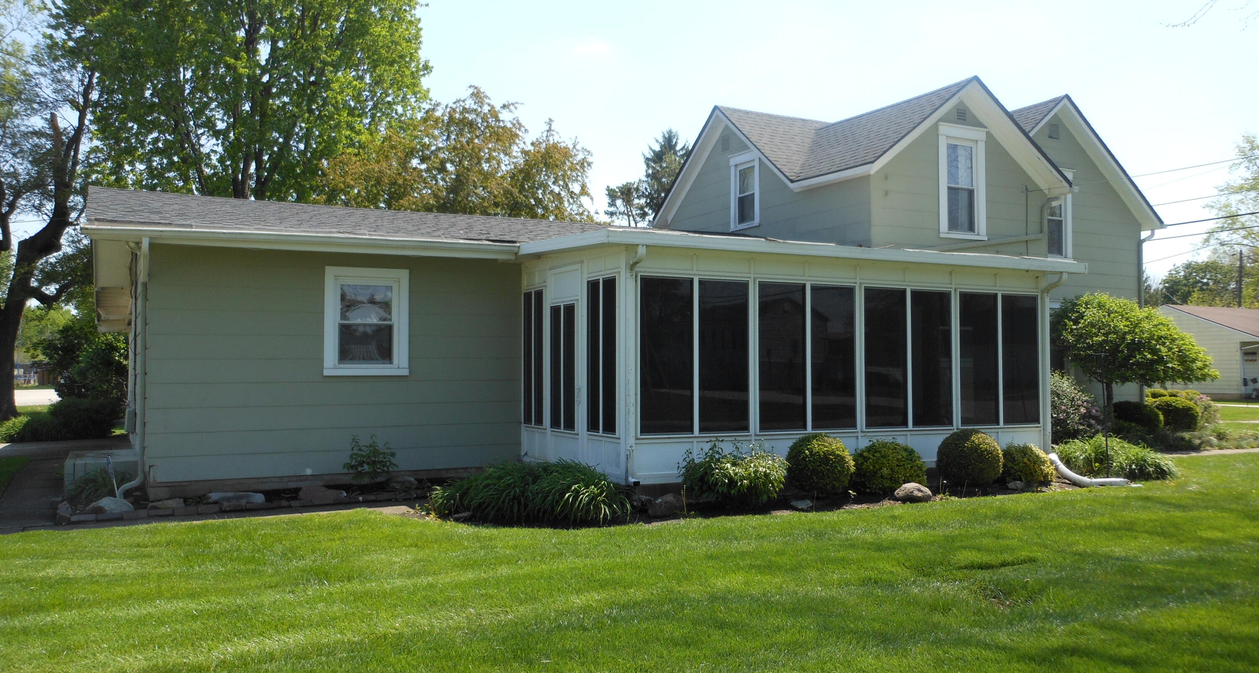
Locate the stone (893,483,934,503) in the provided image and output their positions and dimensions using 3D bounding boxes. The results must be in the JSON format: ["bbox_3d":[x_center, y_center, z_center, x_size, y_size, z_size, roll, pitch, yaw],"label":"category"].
[{"bbox_3d":[3.176,1.751,11.400,0.460,0.230,0.340,1,-2,-26],"label":"stone"}]

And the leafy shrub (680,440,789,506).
[{"bbox_3d":[1.136,1.502,11.200,1.157,0.699,0.980,1,-2,-28],"label":"leafy shrub"}]

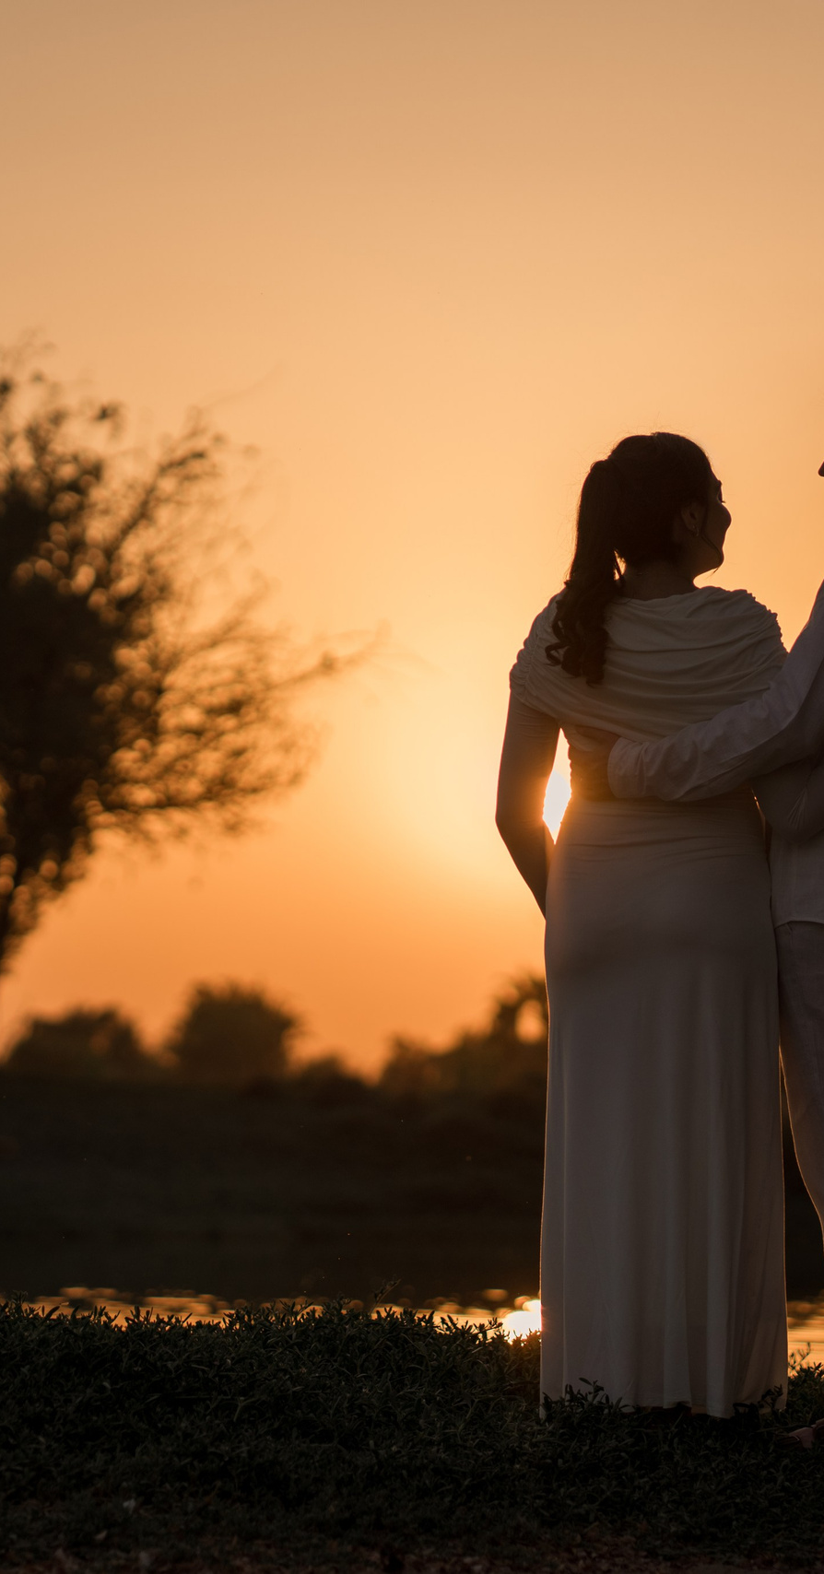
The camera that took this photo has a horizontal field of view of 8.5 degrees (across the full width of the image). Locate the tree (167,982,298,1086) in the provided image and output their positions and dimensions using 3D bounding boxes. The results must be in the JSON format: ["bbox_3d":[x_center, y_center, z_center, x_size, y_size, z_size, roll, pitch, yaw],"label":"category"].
[{"bbox_3d":[-4.011,5.542,125.000,3.020,2.510,2.870,0,-3,0],"label":"tree"}]

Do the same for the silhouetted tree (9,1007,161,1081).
[{"bbox_3d":[-7.443,5.811,125.000,3.430,1.870,3.260,0,-3,0],"label":"silhouetted tree"}]

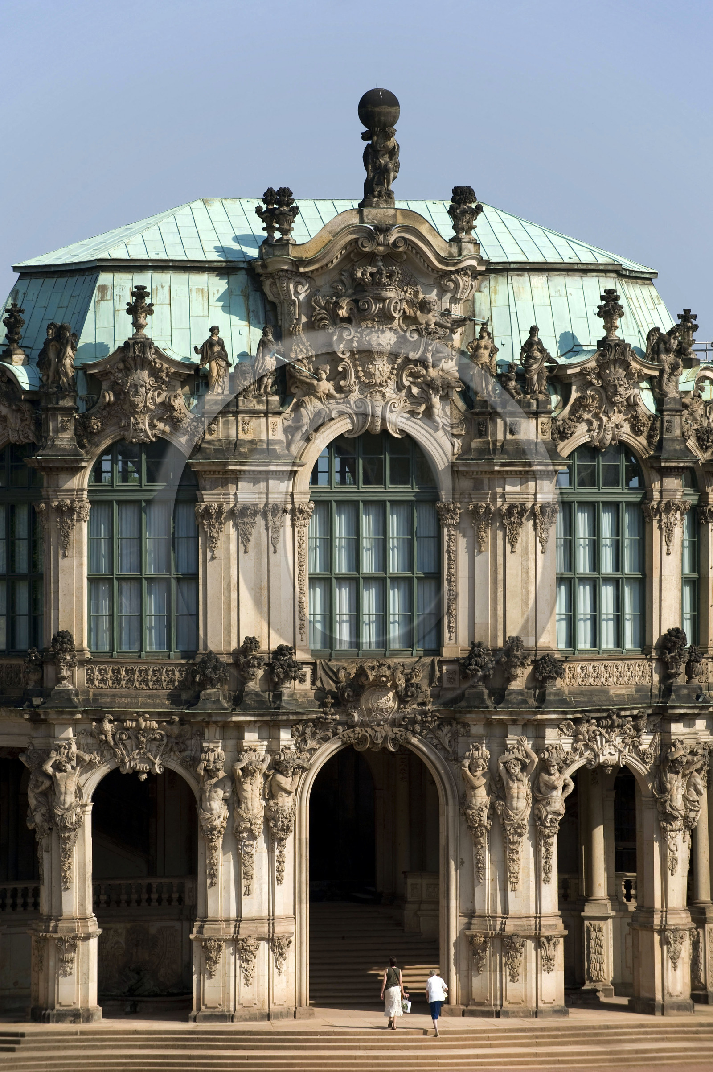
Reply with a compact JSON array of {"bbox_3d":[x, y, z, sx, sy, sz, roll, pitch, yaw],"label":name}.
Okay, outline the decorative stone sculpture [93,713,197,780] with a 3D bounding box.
[{"bbox_3d":[-4.956,4.919,132.300,2.400,1.600,0.600,0,-1,8],"label":"decorative stone sculpture"}]

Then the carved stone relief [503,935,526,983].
[{"bbox_3d":[3.751,10.064,134.400,0.540,1.140,0.250,0,0,-5],"label":"carved stone relief"}]

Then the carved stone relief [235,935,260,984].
[{"bbox_3d":[-2.578,10.008,133.400,0.540,1.180,0.250,0,0,-16],"label":"carved stone relief"}]

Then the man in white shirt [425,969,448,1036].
[{"bbox_3d":[1.898,11.024,133.500,0.540,1.582,0.450,0,-1,-7],"label":"man in white shirt"}]

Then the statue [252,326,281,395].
[{"bbox_3d":[-2.205,-4.308,138.500,0.720,1.694,0.600,0,0,-22],"label":"statue"}]

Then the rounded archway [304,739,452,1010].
[{"bbox_3d":[0.531,8.258,138.000,3.550,6.603,0.950,0,-1,-13],"label":"rounded archway"}]

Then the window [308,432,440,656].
[{"bbox_3d":[0.428,0.173,137.600,3.272,5.544,0.400,0,0,-10],"label":"window"}]

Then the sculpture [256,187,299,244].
[{"bbox_3d":[-1.882,-7.601,133.800,1.000,1.300,0.800,0,-1,-14],"label":"sculpture"}]

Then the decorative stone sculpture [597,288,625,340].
[{"bbox_3d":[6.054,-5.280,134.500,0.650,1.170,0.620,0,-1,0],"label":"decorative stone sculpture"}]

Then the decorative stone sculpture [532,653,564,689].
[{"bbox_3d":[4.530,3.196,133.600,0.750,0.840,0.700,0,-1,0],"label":"decorative stone sculpture"}]

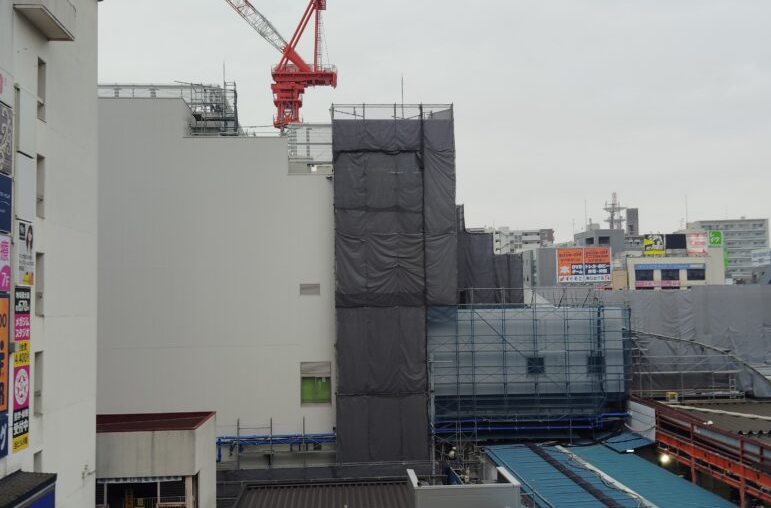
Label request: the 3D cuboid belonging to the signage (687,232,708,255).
[{"bbox_3d":[57.172,-1.832,152.000,3.900,3.900,0.350,-1,-4,0],"label":"signage"}]

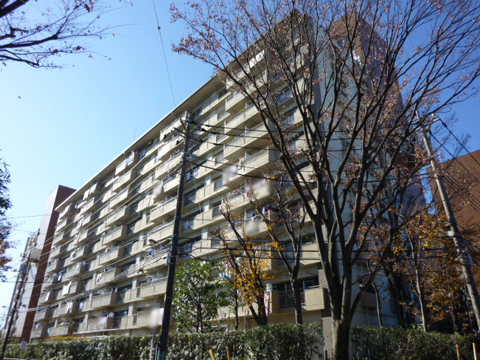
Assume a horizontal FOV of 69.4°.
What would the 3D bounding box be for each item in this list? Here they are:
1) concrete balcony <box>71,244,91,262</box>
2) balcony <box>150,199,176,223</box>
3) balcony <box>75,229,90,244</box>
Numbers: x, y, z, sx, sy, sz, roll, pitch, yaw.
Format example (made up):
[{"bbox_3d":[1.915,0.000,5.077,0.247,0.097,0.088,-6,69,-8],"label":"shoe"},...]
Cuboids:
[{"bbox_3d":[-24.367,11.579,53.480,1.150,1.330,5.330,22,-34,-37],"label":"concrete balcony"},{"bbox_3d":[-7.881,3.356,37.743,1.150,1.370,5.470,22,-34,-37],"label":"balcony"},{"bbox_3d":[-24.740,9.376,55.467,1.255,1.292,5.598,22,-34,-37],"label":"balcony"}]

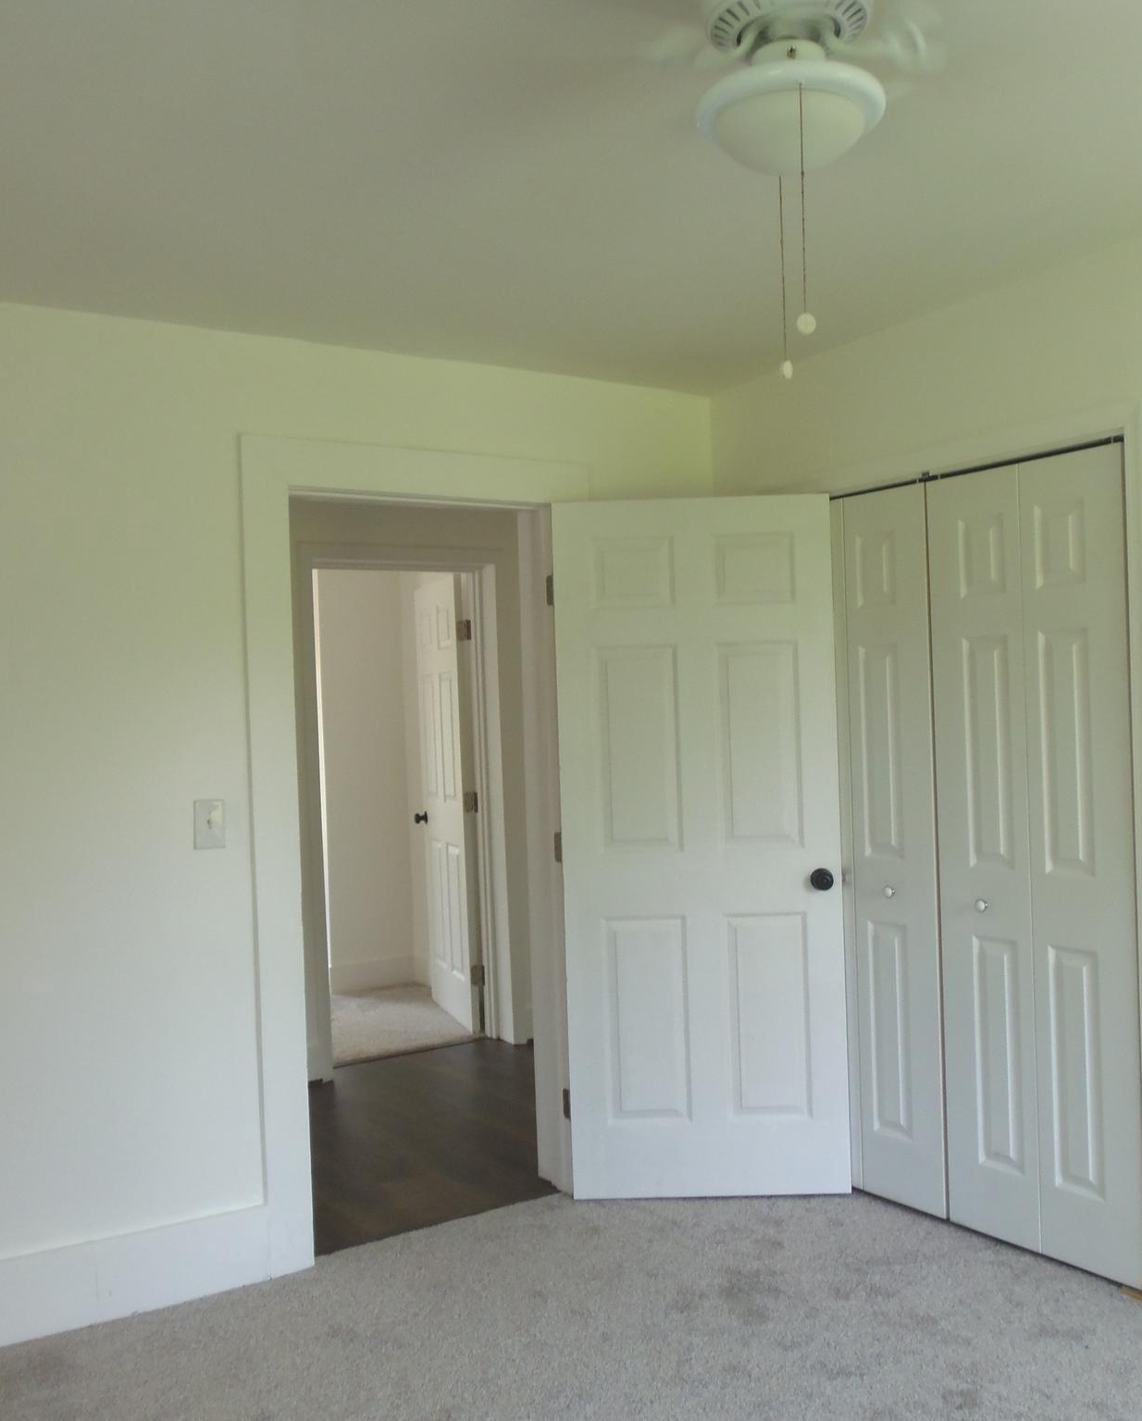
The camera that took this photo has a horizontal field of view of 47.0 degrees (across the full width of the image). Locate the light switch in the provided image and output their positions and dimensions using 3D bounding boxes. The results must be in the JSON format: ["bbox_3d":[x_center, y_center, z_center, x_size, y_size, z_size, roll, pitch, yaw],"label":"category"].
[{"bbox_3d":[-0.886,0.282,3.237,0.073,0.117,0.018,-2,0,-32],"label":"light switch"}]

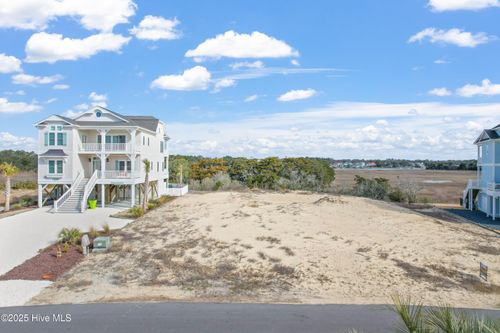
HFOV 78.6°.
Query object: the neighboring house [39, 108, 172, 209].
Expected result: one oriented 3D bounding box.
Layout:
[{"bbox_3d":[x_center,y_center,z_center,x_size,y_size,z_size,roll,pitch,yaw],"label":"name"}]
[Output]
[{"bbox_3d":[-18.900,-1.150,40.200,12.200,12.000,17.800,0,0,-2],"label":"neighboring house"}]

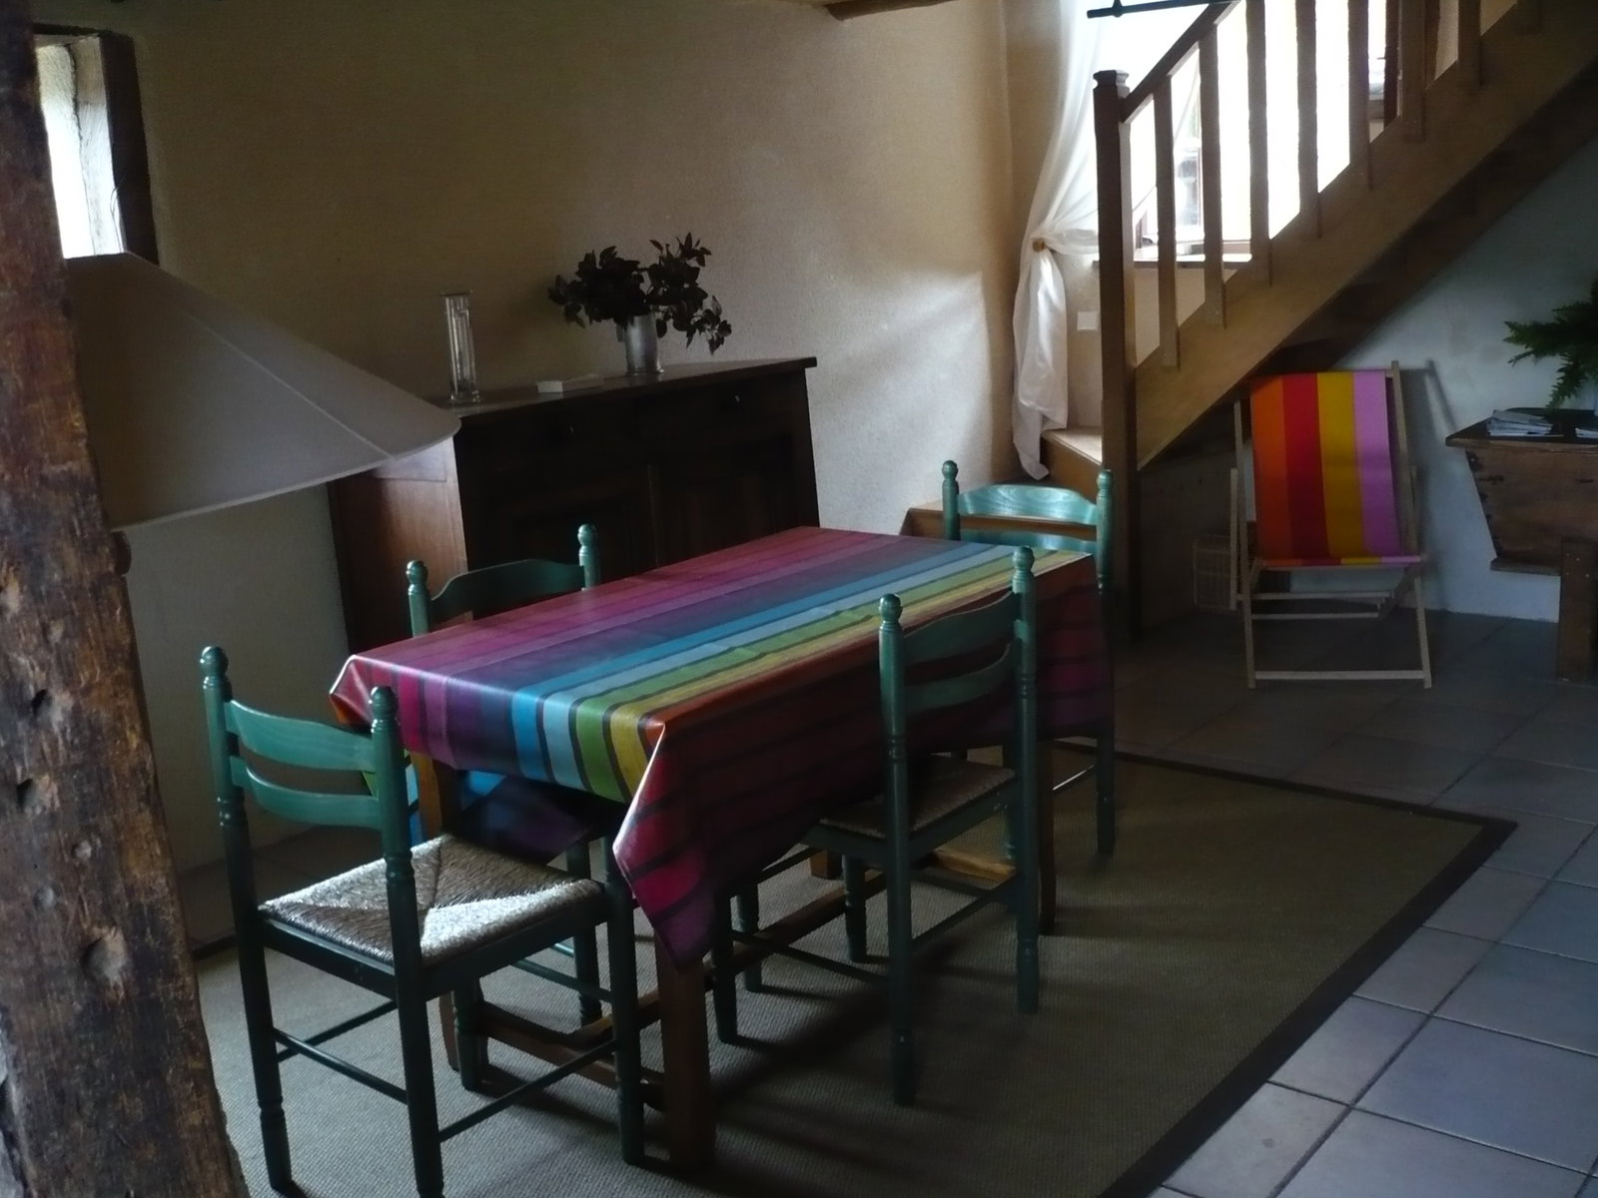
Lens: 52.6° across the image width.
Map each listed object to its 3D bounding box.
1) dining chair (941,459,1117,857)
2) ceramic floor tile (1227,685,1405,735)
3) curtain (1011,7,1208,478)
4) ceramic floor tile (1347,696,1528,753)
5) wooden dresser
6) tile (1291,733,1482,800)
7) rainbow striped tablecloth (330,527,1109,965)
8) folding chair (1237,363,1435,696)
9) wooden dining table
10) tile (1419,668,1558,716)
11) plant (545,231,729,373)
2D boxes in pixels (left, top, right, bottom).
[{"bbox_3d":[0.398,0.170,3.546,0.427,0.872,0.434,7,17,40],"label":"dining chair"},{"bbox_3d":[1.458,0.315,4.587,0.356,0.012,0.356,7,17,40],"label":"ceramic floor tile"},{"bbox_3d":[1.101,-1.335,5.978,0.854,1.851,0.142,7,17,40],"label":"curtain"},{"bbox_3d":[1.730,0.348,4.360,0.356,0.012,0.356,7,17,40],"label":"ceramic floor tile"},{"bbox_3d":[-0.535,-0.067,4.459,0.548,1.047,1.331,7,17,40],"label":"wooden dresser"},{"bbox_3d":[1.502,0.424,4.097,0.356,0.012,0.356,7,17,40],"label":"tile"},{"bbox_3d":[-0.079,0.188,2.966,0.783,0.385,1.264,7,17,40],"label":"rainbow striped tablecloth"},{"bbox_3d":[1.659,-0.262,5.082,0.541,0.869,0.862,-1,13,13],"label":"folding chair"},{"bbox_3d":[-0.066,0.378,3.010,0.755,0.769,1.246,7,17,40],"label":"wooden dining table"},{"bbox_3d":[1.959,0.273,4.622,0.356,0.012,0.356,7,17,40],"label":"tile"},{"bbox_3d":[-0.448,-0.838,4.587,0.523,0.406,0.409,-5,13,-5],"label":"plant"}]

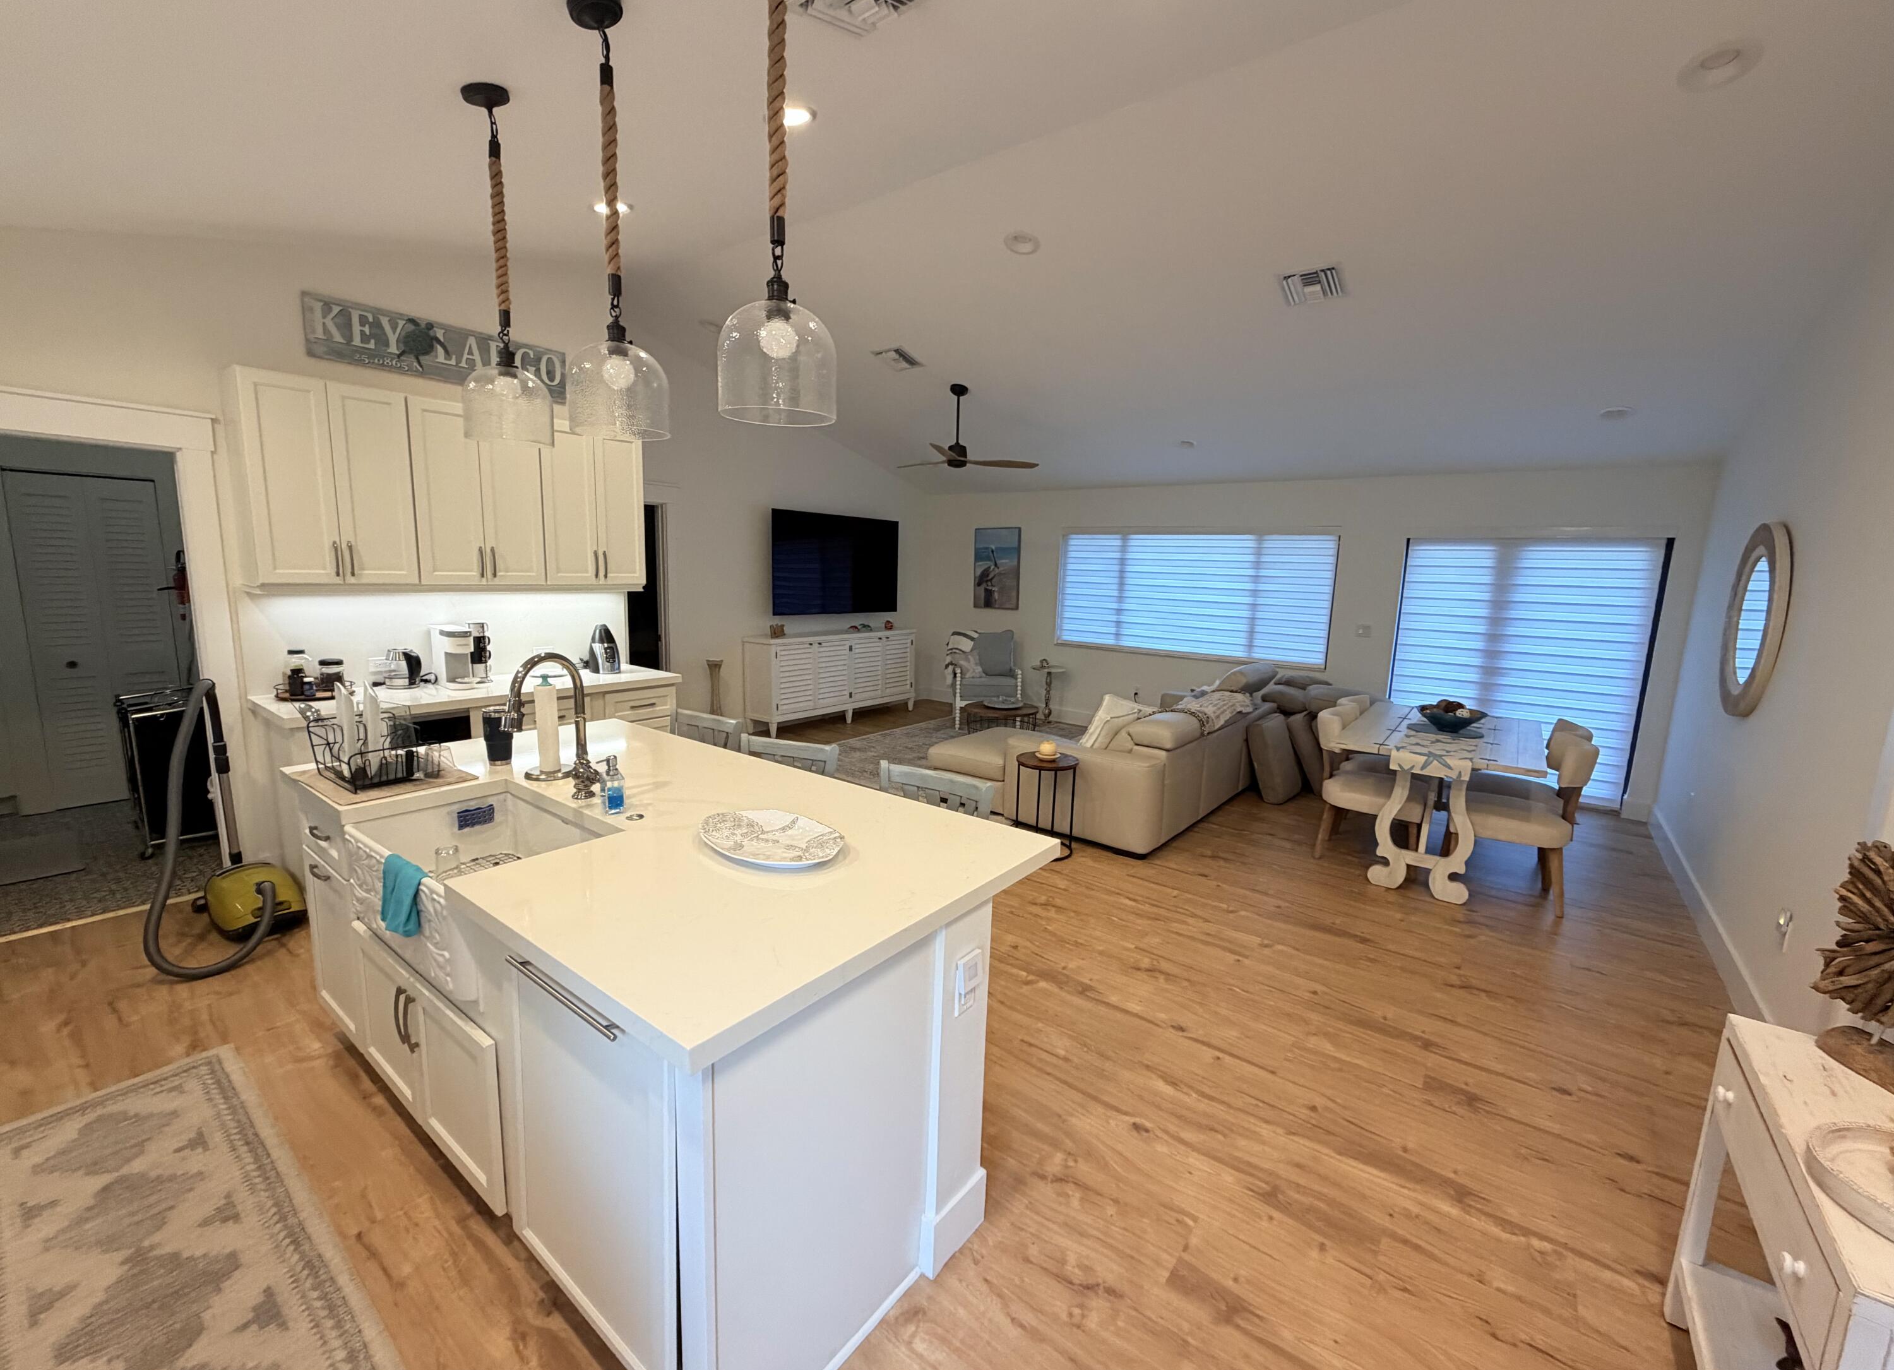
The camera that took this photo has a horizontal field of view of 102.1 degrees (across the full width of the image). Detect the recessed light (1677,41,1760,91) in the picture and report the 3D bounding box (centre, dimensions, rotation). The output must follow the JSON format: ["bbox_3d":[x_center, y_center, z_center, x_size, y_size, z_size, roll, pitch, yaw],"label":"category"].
[{"bbox_3d":[2.603,-2.086,2.583,0.195,0.030,0.195,9,-3,36],"label":"recessed light"}]

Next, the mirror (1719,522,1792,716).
[{"bbox_3d":[3.882,-0.308,3.698,0.050,0.930,0.930,9,11,36],"label":"mirror"}]

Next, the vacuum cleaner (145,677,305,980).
[{"bbox_3d":[-3.049,0.535,3.205,0.795,1.064,0.557,8,11,35],"label":"vacuum cleaner"}]

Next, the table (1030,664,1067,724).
[{"bbox_3d":[1.072,0.124,8.035,0.370,0.620,0.370,2,9,0],"label":"table"}]

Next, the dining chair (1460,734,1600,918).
[{"bbox_3d":[3.013,0.680,4.080,0.586,0.880,0.497,9,11,38],"label":"dining chair"}]

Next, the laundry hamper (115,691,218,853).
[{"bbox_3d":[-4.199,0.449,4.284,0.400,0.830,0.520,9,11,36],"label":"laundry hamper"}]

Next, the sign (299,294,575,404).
[{"bbox_3d":[-2.711,-1.807,4.193,0.025,0.295,1.265,9,11,36],"label":"sign"}]

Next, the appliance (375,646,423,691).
[{"bbox_3d":[-2.903,-0.096,4.079,0.189,0.219,0.159,1,9,-6],"label":"appliance"}]

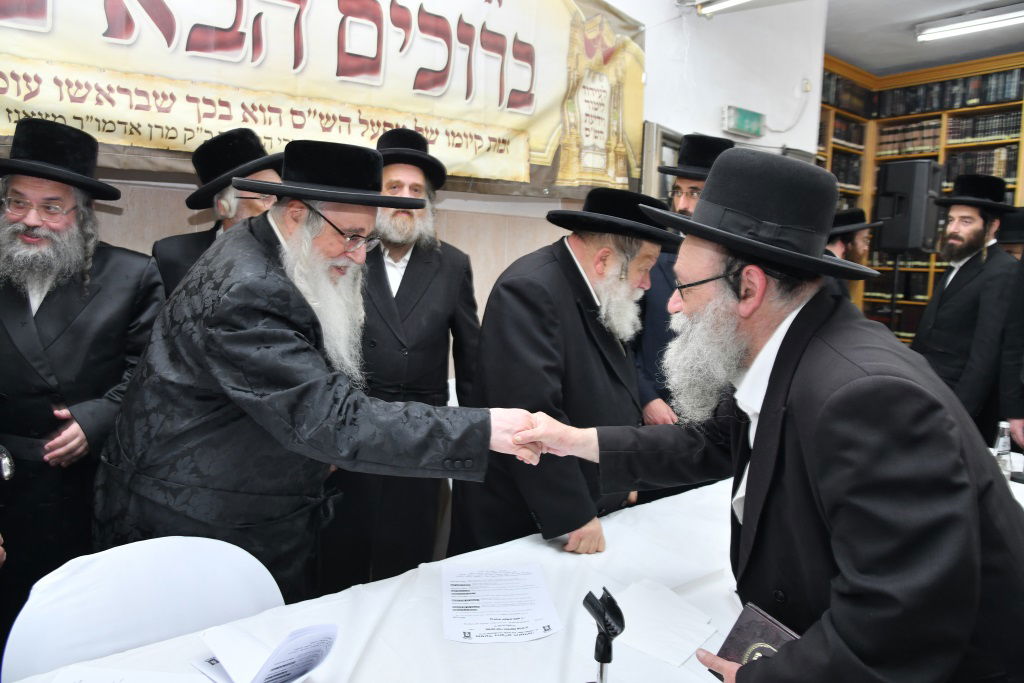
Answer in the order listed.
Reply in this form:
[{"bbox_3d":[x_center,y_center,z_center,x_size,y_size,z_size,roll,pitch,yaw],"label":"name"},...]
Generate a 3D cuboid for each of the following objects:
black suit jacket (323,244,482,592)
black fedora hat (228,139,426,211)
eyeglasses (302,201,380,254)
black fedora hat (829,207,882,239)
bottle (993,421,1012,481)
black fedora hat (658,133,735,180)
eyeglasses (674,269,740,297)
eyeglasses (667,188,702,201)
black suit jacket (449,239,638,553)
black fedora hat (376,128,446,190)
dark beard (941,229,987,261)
[{"bbox_3d":[-0.382,0.217,2.306,0.560,1.100,0.320,0,7,-5],"label":"black suit jacket"},{"bbox_3d":[-0.372,-0.344,1.400,0.390,0.125,0.360,10,12,21],"label":"black fedora hat"},{"bbox_3d":[-0.356,-0.233,1.375,0.140,0.045,0.137,38,17,14],"label":"eyeglasses"},{"bbox_3d":[1.624,-0.589,3.350,0.375,0.125,0.340,-10,1,27],"label":"black fedora hat"},{"bbox_3d":[1.478,0.332,2.060,0.061,0.190,0.061,1,7,0],"label":"bottle"},{"bbox_3d":[0.656,-0.611,2.280,0.315,0.130,0.355,10,5,41],"label":"black fedora hat"},{"bbox_3d":[0.321,-0.087,1.040,0.138,0.041,0.140,-12,4,15],"label":"eyeglasses"},{"bbox_3d":[0.612,-0.487,2.275,0.140,0.042,0.140,6,9,38],"label":"eyeglasses"},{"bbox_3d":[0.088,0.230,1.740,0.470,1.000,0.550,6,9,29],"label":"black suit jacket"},{"bbox_3d":[-0.358,-0.600,2.240,0.300,0.135,0.345,-1,-5,-12],"label":"black fedora hat"},{"bbox_3d":[1.667,-0.352,2.520,0.110,0.125,0.140,0,8,-14],"label":"dark beard"}]

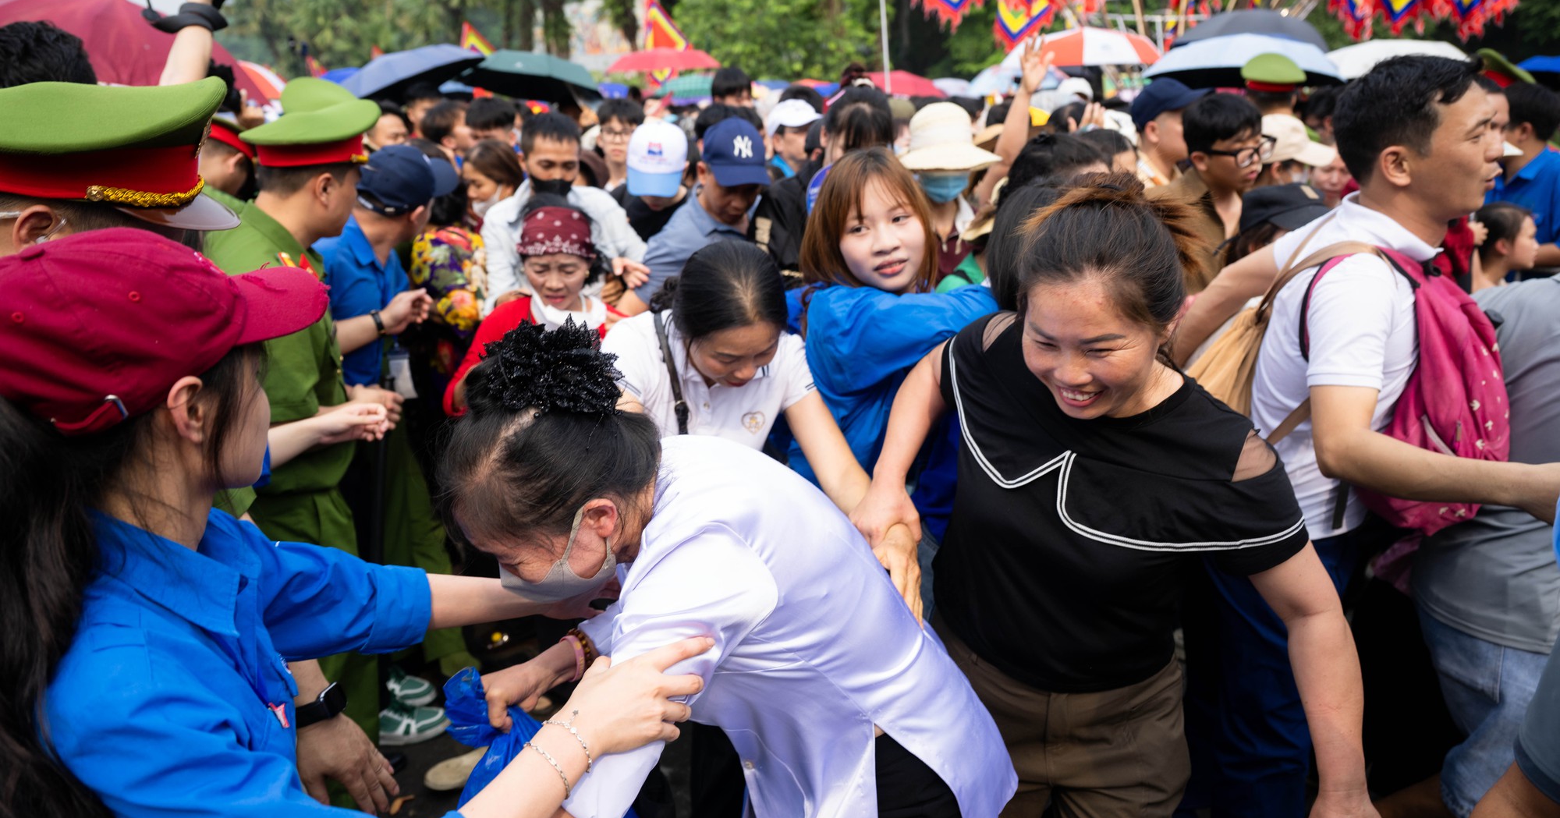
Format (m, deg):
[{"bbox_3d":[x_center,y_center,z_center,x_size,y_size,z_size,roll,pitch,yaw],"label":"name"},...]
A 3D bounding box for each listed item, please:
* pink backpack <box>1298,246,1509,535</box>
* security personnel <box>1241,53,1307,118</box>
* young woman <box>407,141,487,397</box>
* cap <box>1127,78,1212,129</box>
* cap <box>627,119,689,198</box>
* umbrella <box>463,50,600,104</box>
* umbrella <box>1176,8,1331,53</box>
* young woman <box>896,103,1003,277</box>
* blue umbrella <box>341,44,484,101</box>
[{"bbox_3d":[0.913,-0.029,1.520,0.250,0.400,0.280,4,18,20],"label":"pink backpack"},{"bbox_3d":[2.082,-0.637,4.560,0.500,1.760,0.330,12,22,39],"label":"security personnel"},{"bbox_3d":[-1.000,0.014,3.144,0.380,1.560,0.450,-6,18,-14],"label":"young woman"},{"bbox_3d":[1.187,-0.923,3.150,0.270,0.150,0.180,-13,15,12],"label":"cap"},{"bbox_3d":[-0.333,-0.680,2.830,0.180,0.155,0.260,-4,50,-7],"label":"cap"},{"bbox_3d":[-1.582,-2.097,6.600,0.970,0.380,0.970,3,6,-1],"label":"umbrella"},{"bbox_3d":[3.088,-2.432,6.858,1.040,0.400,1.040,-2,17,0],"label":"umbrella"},{"bbox_3d":[0.551,-0.180,3.431,0.480,1.600,0.340,1,17,11],"label":"young woman"},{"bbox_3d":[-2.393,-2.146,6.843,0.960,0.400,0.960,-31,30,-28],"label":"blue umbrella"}]

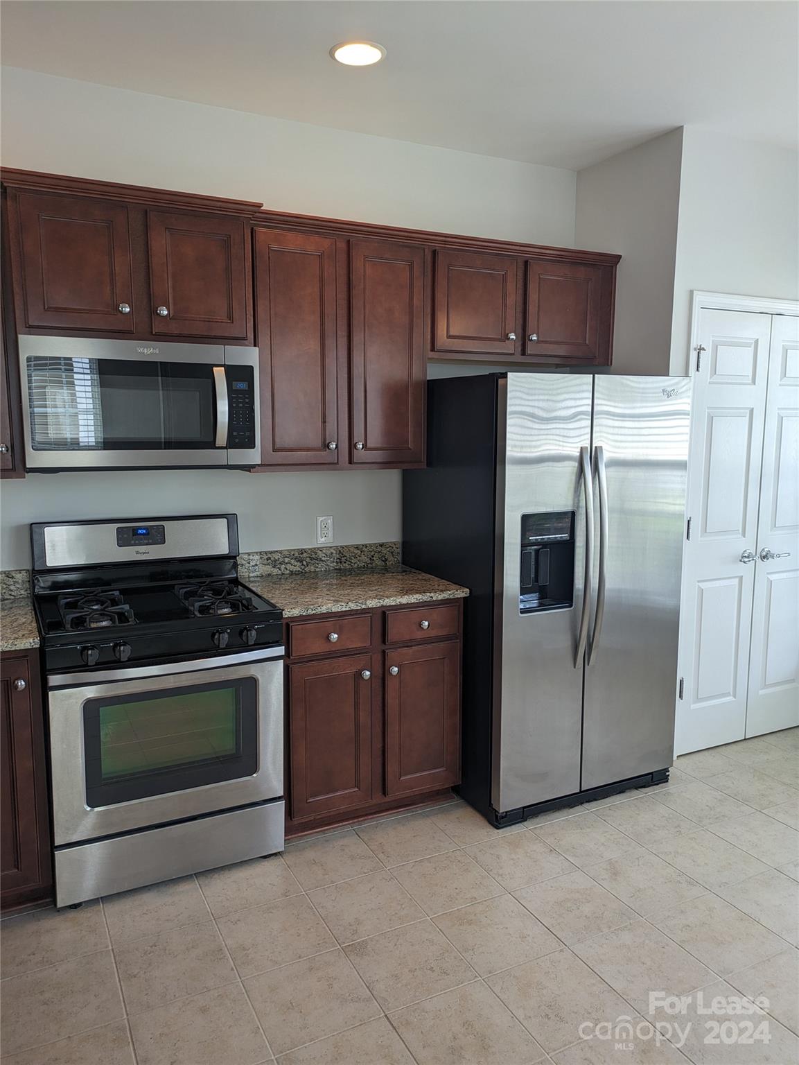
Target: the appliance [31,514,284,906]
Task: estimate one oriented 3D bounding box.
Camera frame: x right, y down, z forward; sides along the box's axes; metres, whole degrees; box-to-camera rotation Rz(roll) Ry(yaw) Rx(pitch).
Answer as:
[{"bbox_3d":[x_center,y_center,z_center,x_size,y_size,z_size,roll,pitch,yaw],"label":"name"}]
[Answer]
[{"bbox_3d":[-0.885,0.573,2.830,0.766,1.195,0.675,-4,9,-26],"label":"appliance"}]

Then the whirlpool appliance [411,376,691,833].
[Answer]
[{"bbox_3d":[0.613,0.216,3.405,0.892,1.748,0.885,-4,9,-26],"label":"whirlpool appliance"}]

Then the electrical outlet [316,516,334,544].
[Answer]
[{"bbox_3d":[-0.330,-0.011,3.420,0.075,0.120,0.009,-4,9,-26],"label":"electrical outlet"}]

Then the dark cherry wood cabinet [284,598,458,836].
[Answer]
[{"bbox_3d":[-0.212,0.680,3.211,0.760,0.880,0.630,-4,9,-26],"label":"dark cherry wood cabinet"}]

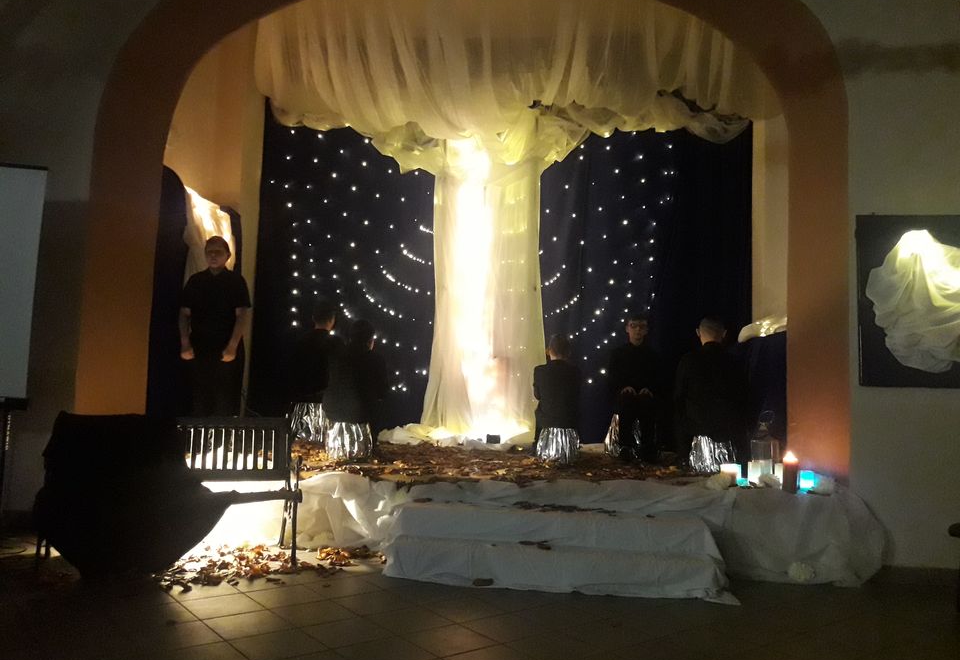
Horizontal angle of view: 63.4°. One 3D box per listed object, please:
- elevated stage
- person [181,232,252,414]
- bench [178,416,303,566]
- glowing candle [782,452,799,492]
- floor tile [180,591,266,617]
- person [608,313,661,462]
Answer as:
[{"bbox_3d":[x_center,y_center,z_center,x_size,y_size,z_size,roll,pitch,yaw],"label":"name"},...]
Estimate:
[{"bbox_3d":[0.164,1.210,5.617,4.493,0.499,2.902,2,-4,7],"label":"elevated stage"},{"bbox_3d":[-2.065,0.084,5.981,0.550,1.639,0.300,2,-4,-6],"label":"person"},{"bbox_3d":[-1.735,0.904,4.431,1.308,0.812,0.620,3,-4,-17],"label":"bench"},{"bbox_3d":[1.846,0.839,4.614,0.089,0.233,0.089,2,-4,7],"label":"glowing candle"},{"bbox_3d":[-1.184,1.280,3.585,0.310,0.010,0.310,5,-5,-38],"label":"floor tile"},{"bbox_3d":[1.269,0.449,6.418,0.397,1.195,0.680,1,-4,9],"label":"person"}]

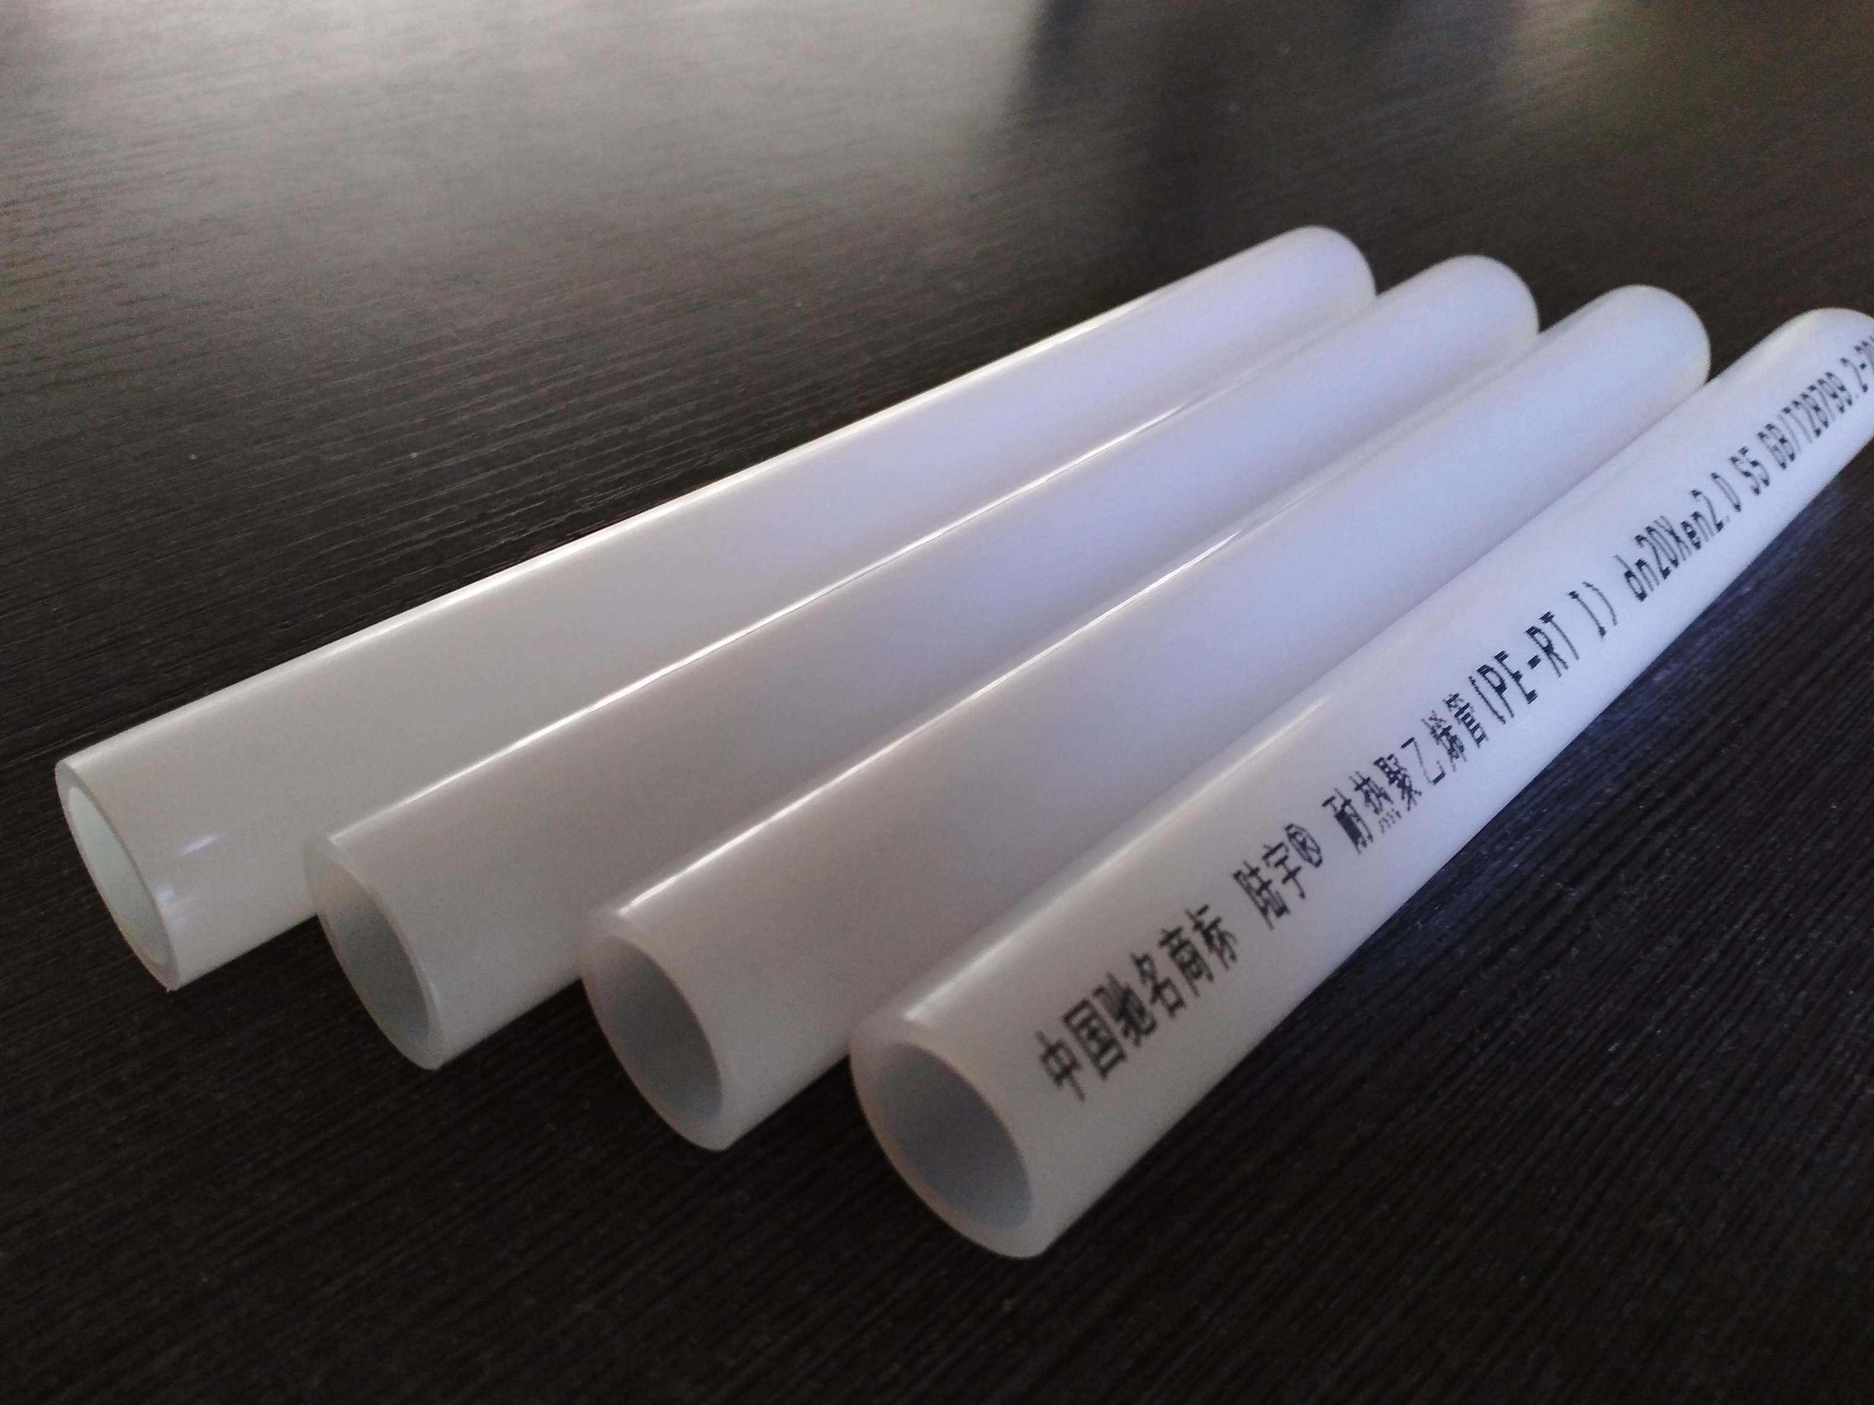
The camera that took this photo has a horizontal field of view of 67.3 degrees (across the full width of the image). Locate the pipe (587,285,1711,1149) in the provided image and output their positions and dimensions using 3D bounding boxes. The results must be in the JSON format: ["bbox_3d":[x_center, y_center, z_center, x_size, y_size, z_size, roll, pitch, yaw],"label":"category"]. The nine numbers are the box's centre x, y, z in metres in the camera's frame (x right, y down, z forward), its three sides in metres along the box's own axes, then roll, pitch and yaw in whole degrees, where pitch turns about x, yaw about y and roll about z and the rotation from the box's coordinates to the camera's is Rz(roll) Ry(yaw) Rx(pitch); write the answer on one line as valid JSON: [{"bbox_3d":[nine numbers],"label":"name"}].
[{"bbox_3d":[0.039,-0.012,0.151,0.169,0.020,0.020,-31,54,-34],"label":"pipe"}]

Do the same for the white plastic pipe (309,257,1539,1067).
[{"bbox_3d":[0.017,-0.017,0.154,0.020,0.020,0.170,36,50,29],"label":"white plastic pipe"}]

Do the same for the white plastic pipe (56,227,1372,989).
[{"bbox_3d":[-0.004,-0.023,0.158,0.020,0.020,0.169,36,50,29],"label":"white plastic pipe"}]

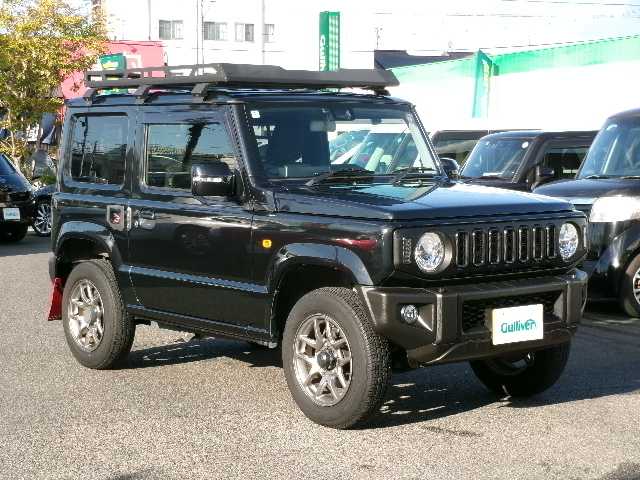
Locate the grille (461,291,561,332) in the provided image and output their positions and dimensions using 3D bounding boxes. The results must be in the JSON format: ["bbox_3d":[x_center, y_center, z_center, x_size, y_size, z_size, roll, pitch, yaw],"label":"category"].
[{"bbox_3d":[0.905,0.330,6.864,0.697,0.167,0.056,-4,5,-38],"label":"grille"}]

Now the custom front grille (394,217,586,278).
[{"bbox_3d":[0.856,0.039,6.903,1.273,0.273,0.111,-4,5,-38],"label":"custom front grille"}]

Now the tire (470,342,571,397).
[{"bbox_3d":[1.055,0.504,7.705,0.177,0.685,0.685,-4,5,-38],"label":"tire"}]

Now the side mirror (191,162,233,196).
[{"bbox_3d":[-0.547,-0.310,7.361,0.192,0.167,0.116,-4,5,-38],"label":"side mirror"}]

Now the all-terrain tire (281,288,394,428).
[{"bbox_3d":[0.069,0.567,6.926,0.177,0.685,0.685,-4,5,-38],"label":"all-terrain tire"}]

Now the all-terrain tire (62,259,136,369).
[{"bbox_3d":[-1.346,0.449,8.701,0.177,0.685,0.685,-4,5,-38],"label":"all-terrain tire"}]

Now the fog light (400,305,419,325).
[{"bbox_3d":[0.406,0.340,6.637,0.089,0.091,0.071,-4,5,-38],"label":"fog light"}]

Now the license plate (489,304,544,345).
[{"bbox_3d":[0.940,0.402,6.826,0.333,0.167,0.015,-4,5,-38],"label":"license plate"}]

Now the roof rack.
[{"bbox_3d":[-0.489,-0.902,8.531,1.232,0.192,1.535,-4,5,-38],"label":"roof rack"}]

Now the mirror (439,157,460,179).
[{"bbox_3d":[0.705,-0.390,8.350,0.192,0.167,0.116,-4,5,-38],"label":"mirror"}]

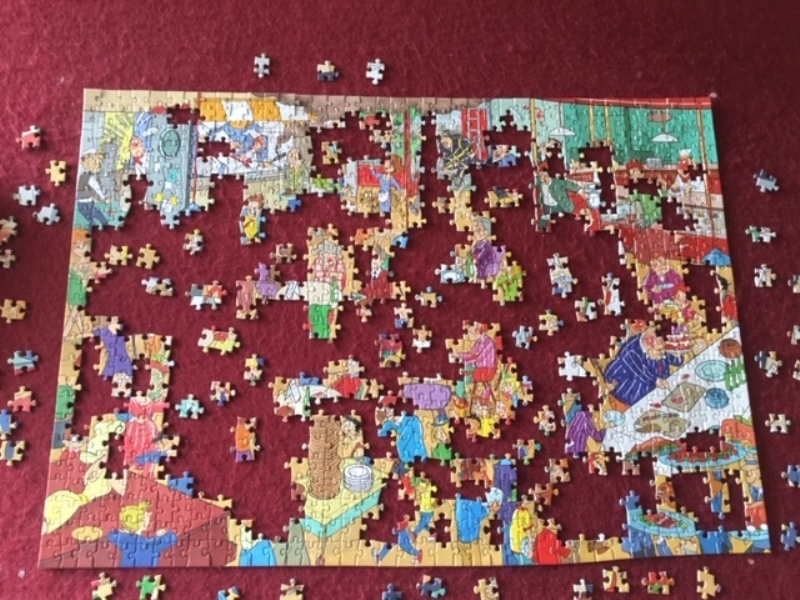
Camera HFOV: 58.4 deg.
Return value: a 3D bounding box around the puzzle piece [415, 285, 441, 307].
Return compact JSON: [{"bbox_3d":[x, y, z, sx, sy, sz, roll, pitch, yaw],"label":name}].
[{"bbox_3d":[0.029,-0.003,0.730,0.028,0.002,0.022,3,77,-2],"label":"puzzle piece"}]

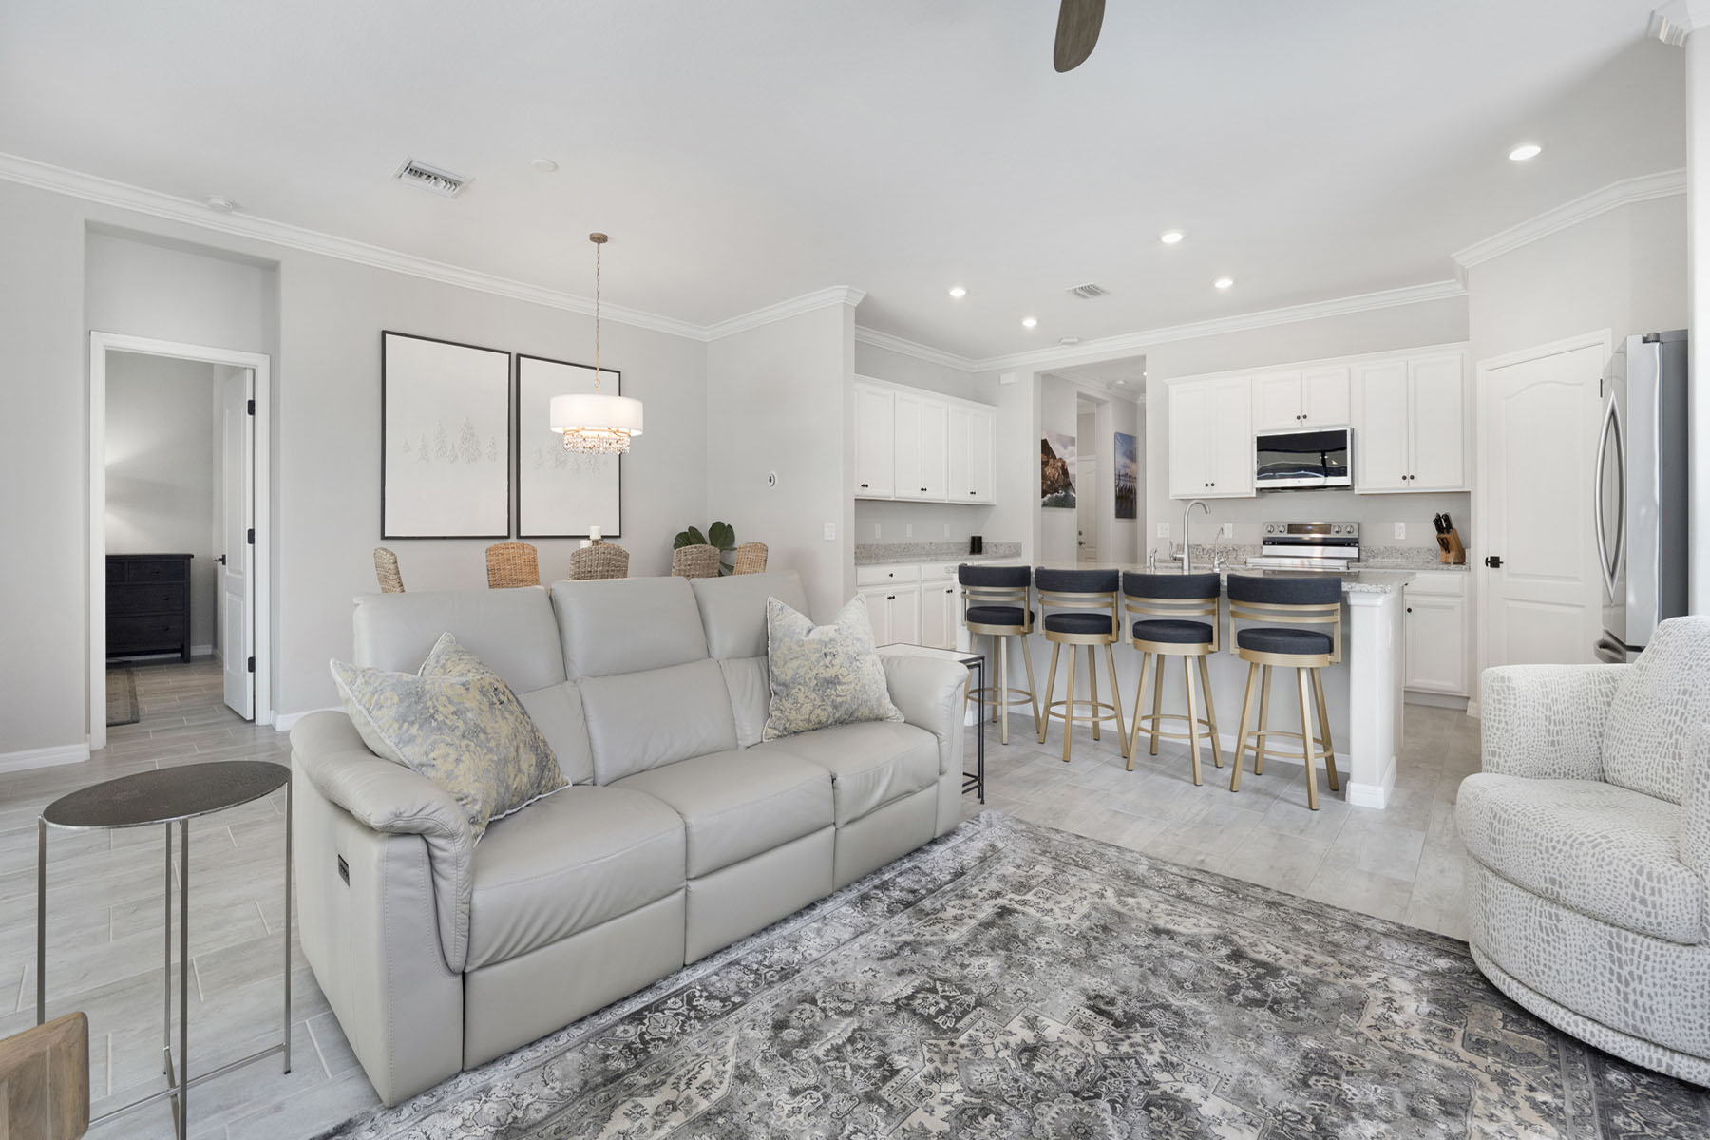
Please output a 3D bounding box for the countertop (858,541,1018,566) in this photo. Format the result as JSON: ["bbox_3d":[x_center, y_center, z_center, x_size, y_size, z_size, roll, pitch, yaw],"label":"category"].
[{"bbox_3d":[0.793,-0.201,6.800,0.650,0.140,2.500,2,3,42],"label":"countertop"}]

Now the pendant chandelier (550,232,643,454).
[{"bbox_3d":[-1.675,-1.475,4.625,0.577,1.431,0.577,0,3,0],"label":"pendant chandelier"}]

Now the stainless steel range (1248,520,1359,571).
[{"bbox_3d":[3.517,0.285,5.588,0.710,1.200,0.700,2,3,42],"label":"stainless steel range"}]

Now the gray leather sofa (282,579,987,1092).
[{"bbox_3d":[-0.670,0.586,2.642,1.111,1.059,2.150,2,3,39],"label":"gray leather sofa"}]

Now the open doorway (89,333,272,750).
[{"bbox_3d":[-3.999,-0.177,4.262,0.130,2.270,0.800,2,3,42],"label":"open doorway"}]

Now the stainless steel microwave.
[{"bbox_3d":[3.679,-0.888,5.799,0.385,0.449,0.633,-3,4,-44],"label":"stainless steel microwave"}]

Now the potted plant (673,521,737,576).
[{"bbox_3d":[-1.130,0.216,5.400,0.500,1.170,0.500,1,2,44],"label":"potted plant"}]

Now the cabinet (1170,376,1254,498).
[{"bbox_3d":[3.123,-1.138,6.179,0.690,1.020,0.340,2,3,42],"label":"cabinet"}]

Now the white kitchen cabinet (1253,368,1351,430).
[{"bbox_3d":[3.701,-1.370,5.842,0.332,0.447,0.672,-3,4,-44],"label":"white kitchen cabinet"}]

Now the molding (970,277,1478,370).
[{"bbox_3d":[2.862,-2.184,6.558,4.250,0.120,0.110,2,3,42],"label":"molding"}]

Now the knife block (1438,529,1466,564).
[{"bbox_3d":[4.373,-0.176,5.212,0.167,0.256,0.104,-1,3,-14],"label":"knife block"}]

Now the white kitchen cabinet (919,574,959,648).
[{"bbox_3d":[0.614,0.392,6.613,0.607,0.948,0.845,2,3,36],"label":"white kitchen cabinet"}]

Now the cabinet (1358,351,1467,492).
[{"bbox_3d":[4.236,-1.075,5.418,0.332,1.004,0.670,-3,4,-44],"label":"cabinet"}]

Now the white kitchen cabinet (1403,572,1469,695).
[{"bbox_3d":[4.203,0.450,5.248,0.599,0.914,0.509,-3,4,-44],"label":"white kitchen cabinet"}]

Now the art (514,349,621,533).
[{"bbox_3d":[-2.330,-0.982,5.872,0.039,1.460,0.895,2,3,36],"label":"art"}]

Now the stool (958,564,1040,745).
[{"bbox_3d":[0.896,0.490,4.408,0.459,1.059,0.477,2,3,38],"label":"stool"}]

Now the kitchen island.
[{"bbox_3d":[1.844,0.484,4.327,2.350,0.970,1.160,2,3,42],"label":"kitchen island"}]

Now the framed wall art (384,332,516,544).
[{"bbox_3d":[-2.927,-0.934,5.150,0.040,1.390,0.880,2,3,42],"label":"framed wall art"}]

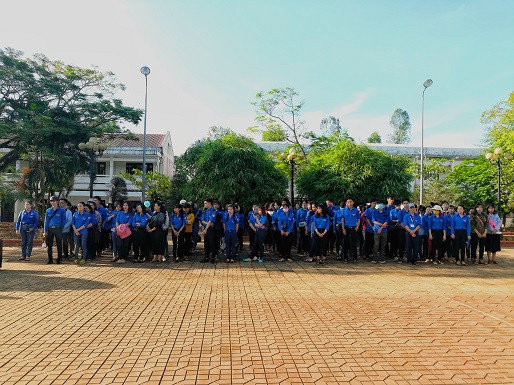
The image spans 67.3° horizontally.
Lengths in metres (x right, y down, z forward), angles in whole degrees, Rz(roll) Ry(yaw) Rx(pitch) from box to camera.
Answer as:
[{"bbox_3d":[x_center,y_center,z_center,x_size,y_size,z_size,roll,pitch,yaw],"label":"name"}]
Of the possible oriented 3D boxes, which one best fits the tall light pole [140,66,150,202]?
[{"bbox_3d":[-5.217,-1.930,17.579,0.460,7.870,0.800,1,-2,-4],"label":"tall light pole"}]

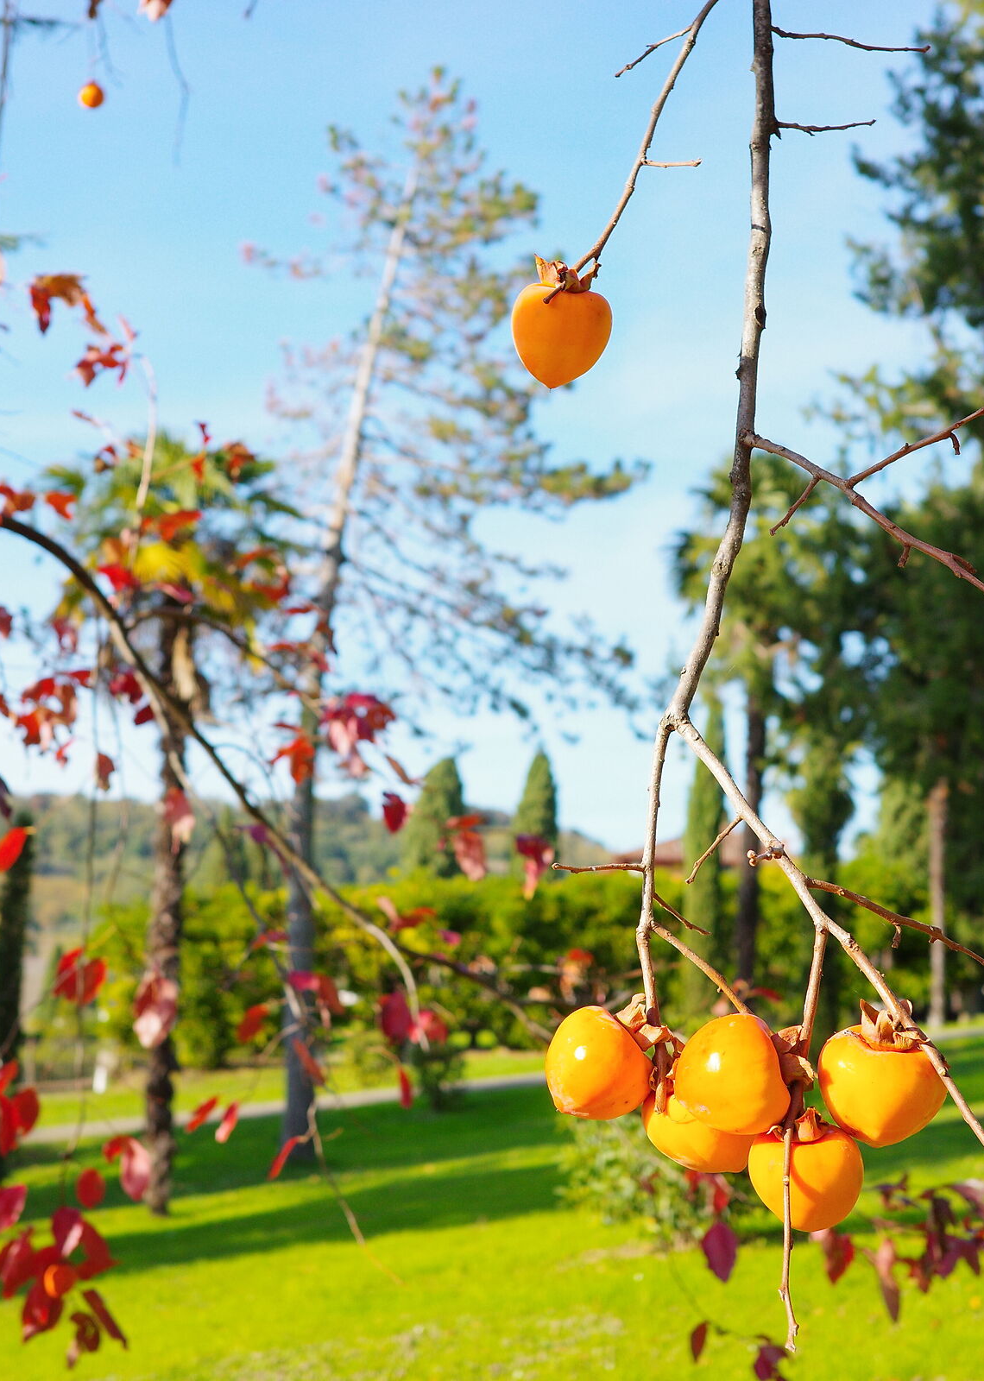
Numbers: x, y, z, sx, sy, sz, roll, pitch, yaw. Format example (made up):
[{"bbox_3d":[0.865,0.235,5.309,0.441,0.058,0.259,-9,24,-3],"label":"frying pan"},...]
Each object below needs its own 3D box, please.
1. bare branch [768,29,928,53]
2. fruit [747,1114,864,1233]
[{"bbox_3d":[0.217,-0.395,1.400,0.095,0.013,0.025,5,-6,7],"label":"bare branch"},{"bbox_3d":[0.185,0.286,1.360,0.067,0.070,0.067,1,17,8],"label":"fruit"}]

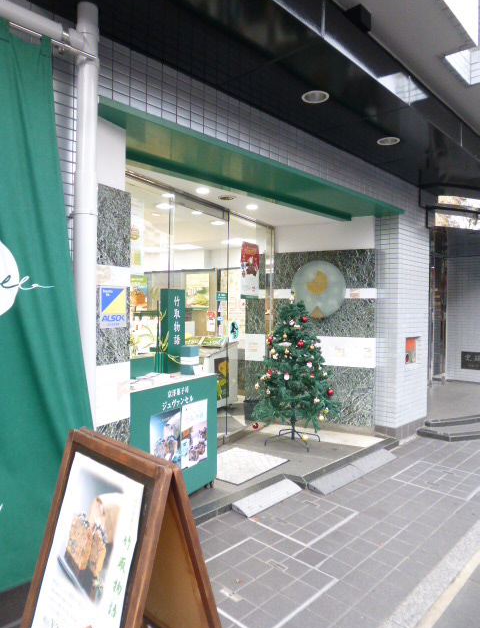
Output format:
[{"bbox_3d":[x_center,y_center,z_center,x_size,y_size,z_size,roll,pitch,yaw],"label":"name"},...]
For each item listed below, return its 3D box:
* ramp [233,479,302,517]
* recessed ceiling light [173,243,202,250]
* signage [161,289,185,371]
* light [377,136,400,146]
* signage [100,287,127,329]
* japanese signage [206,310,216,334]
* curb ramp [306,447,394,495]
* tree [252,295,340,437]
[{"bbox_3d":[0.213,1.337,3.253,0.169,0.046,0.616,1,1,44],"label":"ramp"},{"bbox_3d":[-0.827,-1.060,6.987,0.407,0.050,0.427,1,1,44],"label":"recessed ceiling light"},{"bbox_3d":[-0.516,0.134,3.440,0.080,0.636,0.186,1,1,35],"label":"signage"},{"bbox_3d":[1.191,-1.391,3.546,0.184,0.040,0.184,0,1,0],"label":"light"},{"bbox_3d":[-0.701,-0.036,2.479,0.015,0.228,0.164,1,1,44],"label":"signage"},{"bbox_3d":[-0.270,0.073,4.208,0.010,0.204,0.099,1,1,44],"label":"japanese signage"},{"bbox_3d":[1.007,1.331,3.810,0.159,0.046,1.182,1,1,44],"label":"curb ramp"},{"bbox_3d":[0.537,0.548,4.423,0.864,1.484,0.844,0,1,0],"label":"tree"}]

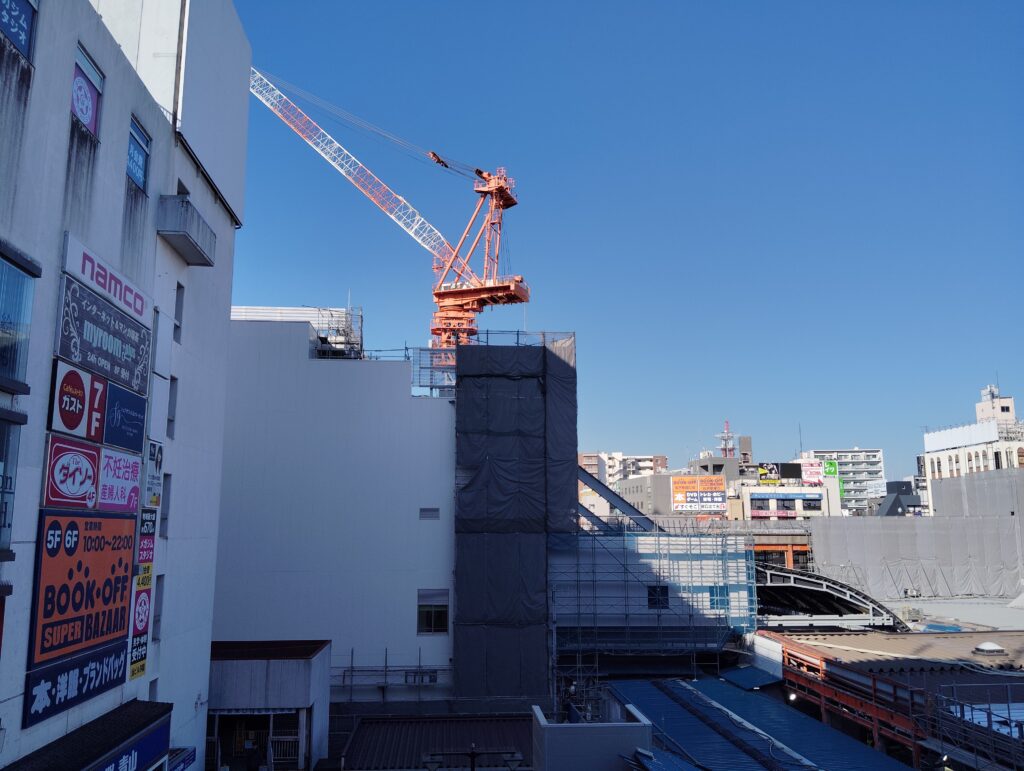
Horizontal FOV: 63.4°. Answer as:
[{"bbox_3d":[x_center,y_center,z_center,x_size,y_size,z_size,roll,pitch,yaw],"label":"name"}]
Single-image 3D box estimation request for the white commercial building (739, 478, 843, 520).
[{"bbox_3d":[51.682,23.011,153.933,17.500,12.000,11.000,1,-10,-6],"label":"white commercial building"}]

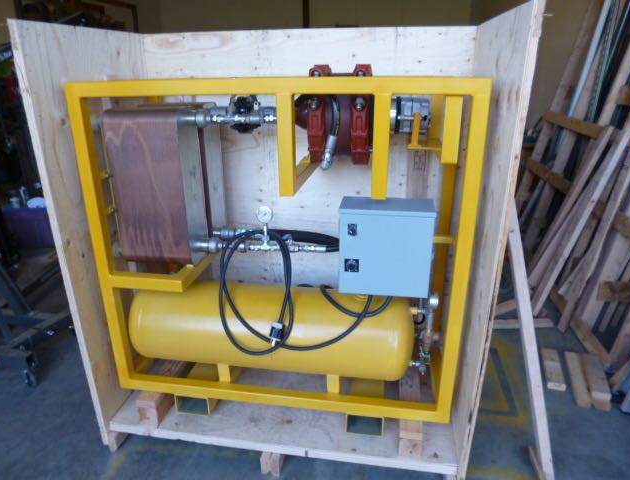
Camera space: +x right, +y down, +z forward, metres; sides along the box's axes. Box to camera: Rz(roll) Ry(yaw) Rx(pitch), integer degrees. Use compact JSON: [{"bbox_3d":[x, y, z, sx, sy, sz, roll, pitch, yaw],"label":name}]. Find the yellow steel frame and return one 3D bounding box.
[{"bbox_3d":[-0.125,-0.011,1.984,1.480,1.338,0.613,3,20,9],"label":"yellow steel frame"}]

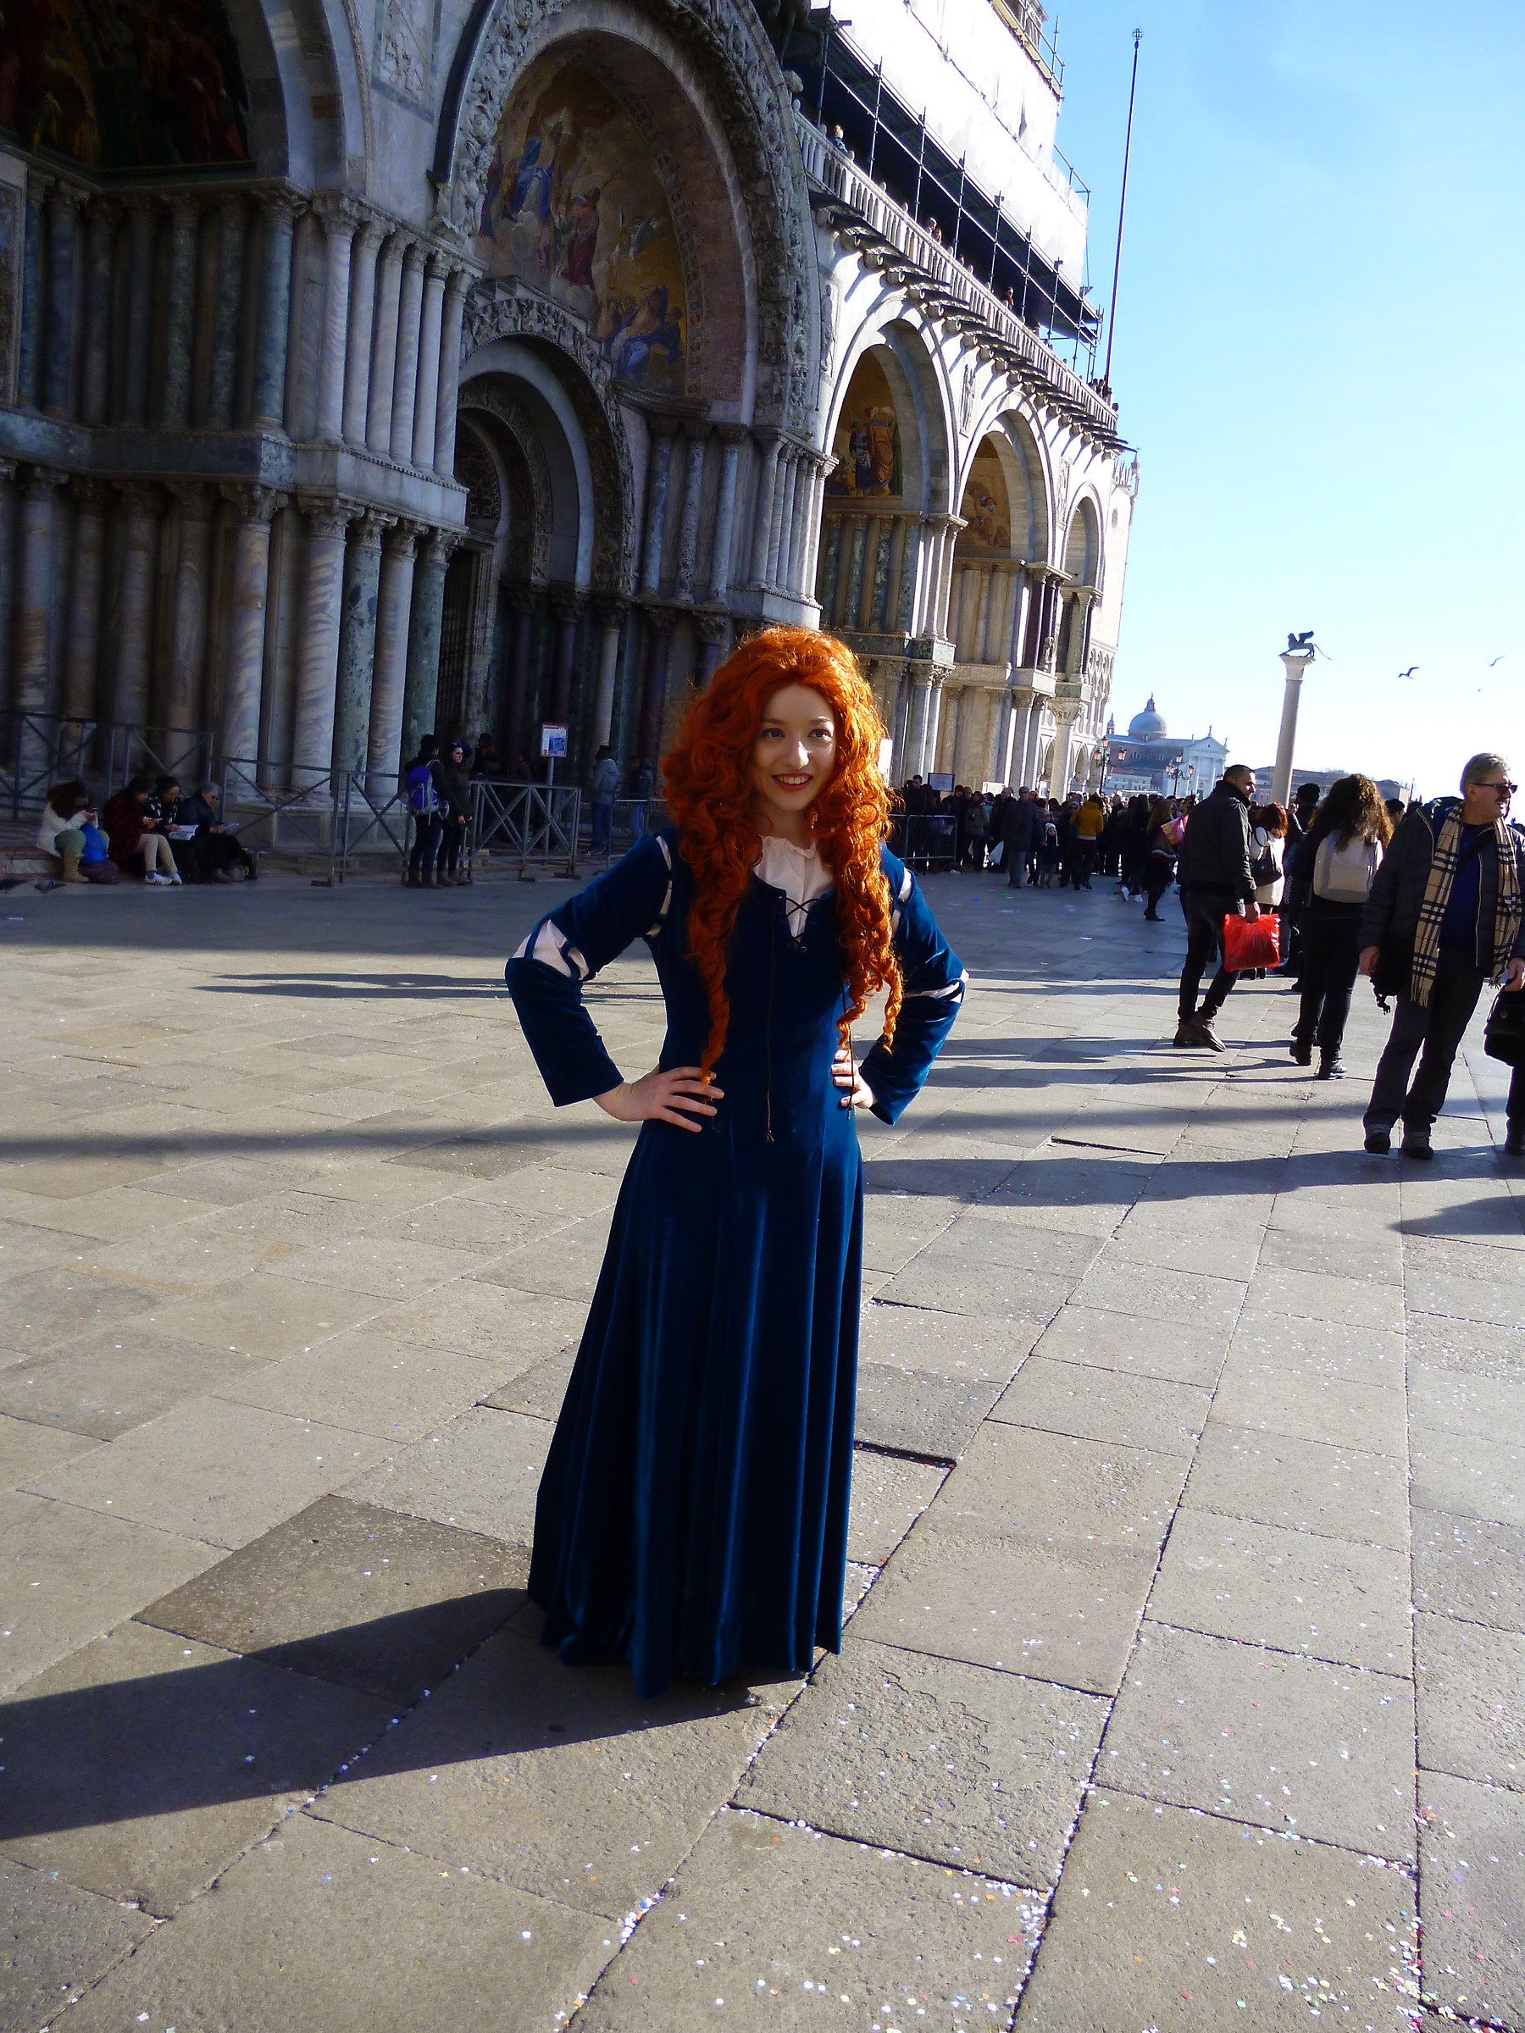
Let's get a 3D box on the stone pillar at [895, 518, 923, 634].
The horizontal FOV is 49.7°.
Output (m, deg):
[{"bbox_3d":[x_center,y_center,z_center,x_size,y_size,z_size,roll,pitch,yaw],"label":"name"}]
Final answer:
[{"bbox_3d":[3.203,-9.471,35.520,0.370,2.430,0.370,9,9,25],"label":"stone pillar"}]

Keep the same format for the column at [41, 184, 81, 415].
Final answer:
[{"bbox_3d":[-8.103,-8.246,19.002,0.440,2.547,0.440,9,8,25],"label":"column"}]

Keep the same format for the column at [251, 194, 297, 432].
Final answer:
[{"bbox_3d":[-5.555,-7.989,18.702,0.460,2.578,0.460,9,8,25],"label":"column"}]

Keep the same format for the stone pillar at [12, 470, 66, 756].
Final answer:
[{"bbox_3d":[-8.316,-4.535,18.903,0.500,3.367,0.500,9,8,25],"label":"stone pillar"}]

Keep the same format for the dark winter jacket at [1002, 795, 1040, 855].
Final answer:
[{"bbox_3d":[4.630,-3.419,29.500,0.640,1.040,0.360,6,8,6],"label":"dark winter jacket"}]

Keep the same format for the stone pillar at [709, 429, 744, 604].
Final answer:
[{"bbox_3d":[-0.636,-8.691,28.601,0.420,3.037,0.420,5,8,-1],"label":"stone pillar"}]

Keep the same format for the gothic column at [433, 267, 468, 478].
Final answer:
[{"bbox_3d":[-4.005,-8.253,21.101,0.360,2.589,0.360,9,8,25],"label":"gothic column"}]

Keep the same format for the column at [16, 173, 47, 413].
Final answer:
[{"bbox_3d":[-8.255,-8.153,18.602,0.380,2.543,0.380,9,8,25],"label":"column"}]

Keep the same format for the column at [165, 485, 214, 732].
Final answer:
[{"bbox_3d":[-6.525,-4.367,18.751,0.480,3.170,0.480,9,9,25],"label":"column"}]

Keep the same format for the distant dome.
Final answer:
[{"bbox_3d":[154.727,-120.521,662.000,16.000,18.000,16.000,5,8,0],"label":"distant dome"}]

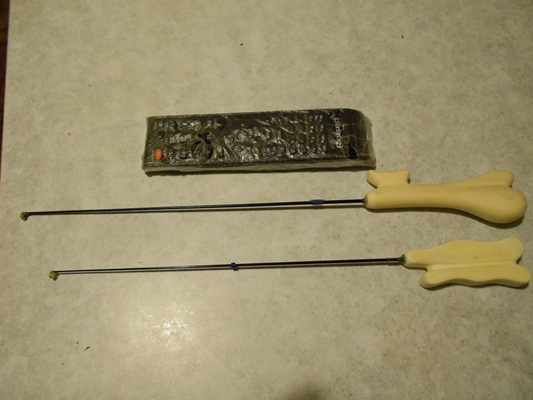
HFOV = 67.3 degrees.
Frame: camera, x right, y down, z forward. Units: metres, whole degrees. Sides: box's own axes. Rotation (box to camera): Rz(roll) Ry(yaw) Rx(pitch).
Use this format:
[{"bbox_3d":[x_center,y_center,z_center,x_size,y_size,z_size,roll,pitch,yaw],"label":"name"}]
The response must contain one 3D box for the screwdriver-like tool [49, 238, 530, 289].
[{"bbox_3d":[0.010,0.055,0.324,0.390,0.024,0.038,-2,72,3],"label":"screwdriver-like tool"}]

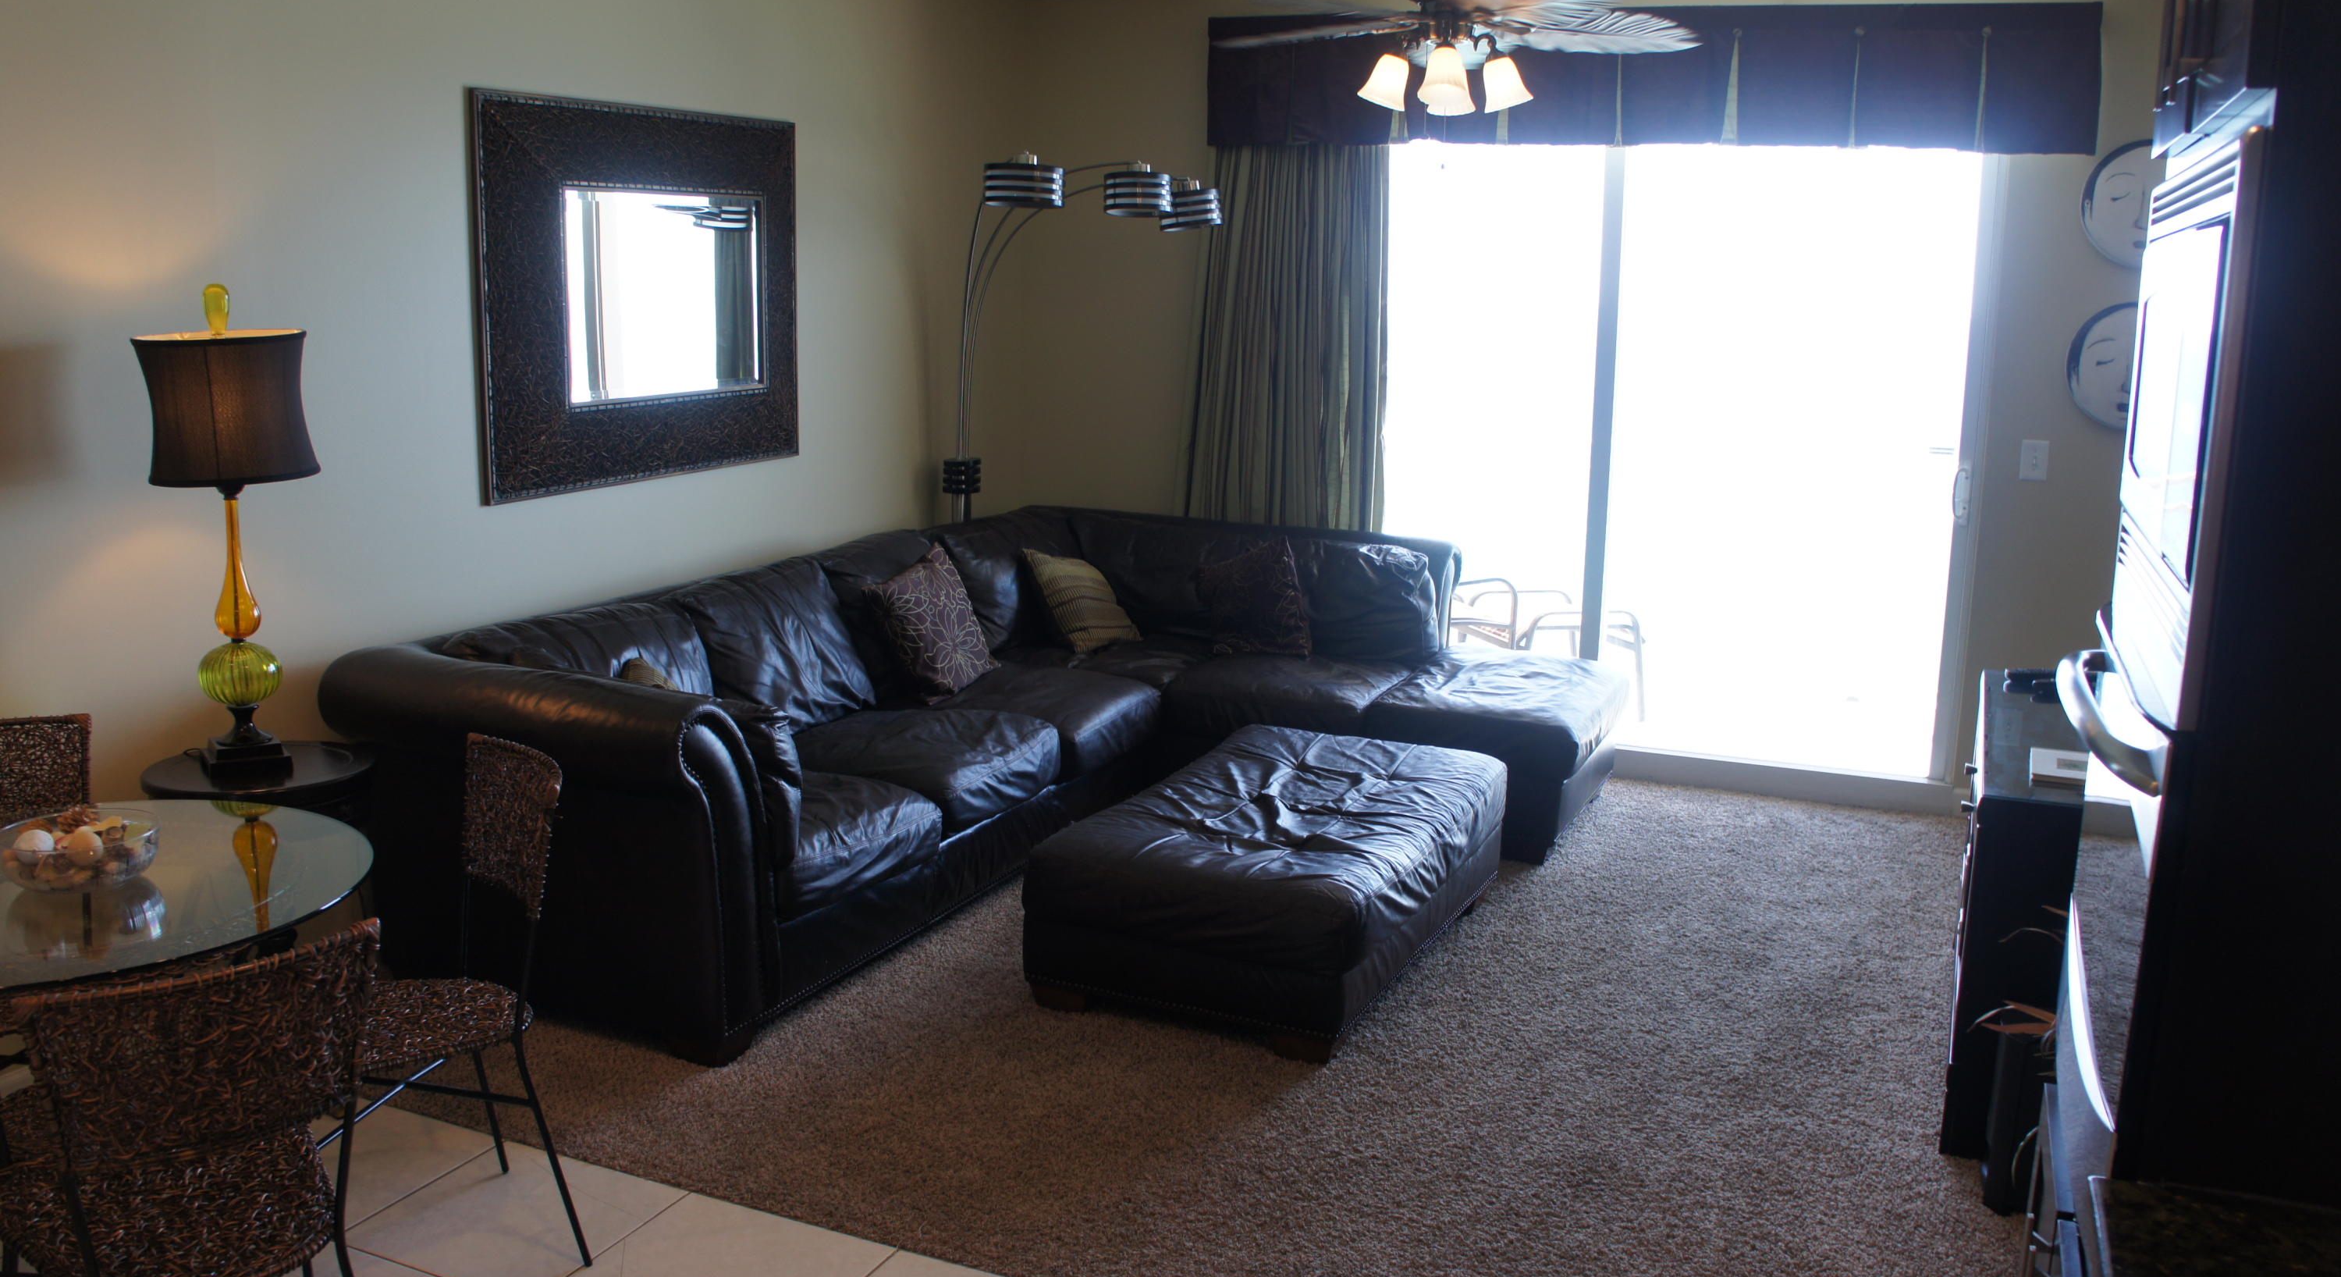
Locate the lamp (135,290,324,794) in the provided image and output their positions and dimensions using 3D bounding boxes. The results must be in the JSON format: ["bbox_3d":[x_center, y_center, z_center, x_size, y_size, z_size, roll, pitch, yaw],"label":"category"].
[{"bbox_3d":[-1.792,-0.201,3.353,0.295,0.938,0.295,6,13,22],"label":"lamp"}]

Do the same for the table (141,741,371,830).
[{"bbox_3d":[-1.806,0.596,3.536,0.425,0.696,0.425,6,13,22],"label":"table"}]

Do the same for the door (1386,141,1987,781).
[{"bbox_3d":[1.479,-0.679,5.842,2.123,2.130,0.120,6,13,22],"label":"door"}]

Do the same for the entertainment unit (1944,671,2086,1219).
[{"bbox_3d":[1.970,0.565,3.838,0.460,0.730,1.215,6,13,22],"label":"entertainment unit"}]

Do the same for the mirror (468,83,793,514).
[{"bbox_3d":[-1.373,-0.908,4.652,0.050,0.955,1.254,6,13,22],"label":"mirror"}]

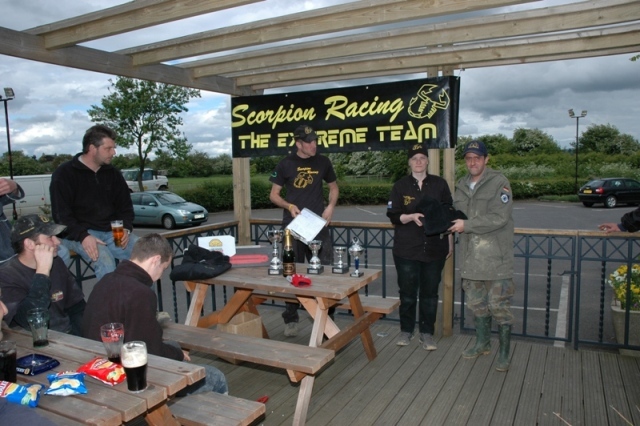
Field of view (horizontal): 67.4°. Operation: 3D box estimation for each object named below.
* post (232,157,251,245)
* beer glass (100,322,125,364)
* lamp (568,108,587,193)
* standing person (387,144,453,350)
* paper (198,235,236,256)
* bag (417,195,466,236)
[{"bbox_3d":[-0.793,-0.067,4.887,0.130,2.280,0.130,2,6,25],"label":"post"},{"bbox_3d":[-0.766,0.479,1.774,0.086,0.142,0.086,2,4,28],"label":"beer glass"},{"bbox_3d":[20.241,-4.907,37.706,1.300,6.750,0.500,1,5,20],"label":"lamp"},{"bbox_3d":[0.846,0.280,4.054,0.540,1.690,0.440,0,4,7],"label":"standing person"},{"bbox_3d":[-0.801,0.274,3.750,0.290,0.190,0.020,-1,-10,-12],"label":"paper"},{"bbox_3d":[0.957,0.016,3.780,0.370,0.300,0.220,1,4,14],"label":"bag"}]

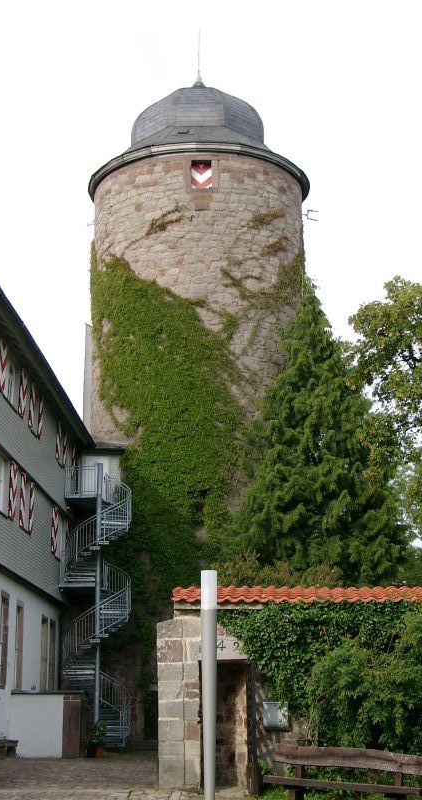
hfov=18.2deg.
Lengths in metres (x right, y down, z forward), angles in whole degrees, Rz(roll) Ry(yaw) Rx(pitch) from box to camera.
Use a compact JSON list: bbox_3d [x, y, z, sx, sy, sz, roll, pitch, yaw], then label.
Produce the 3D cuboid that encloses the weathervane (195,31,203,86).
[{"bbox_3d":[-0.470,-14.071,54.325,0.320,2.600,0.320,-1,-14,3],"label":"weathervane"}]

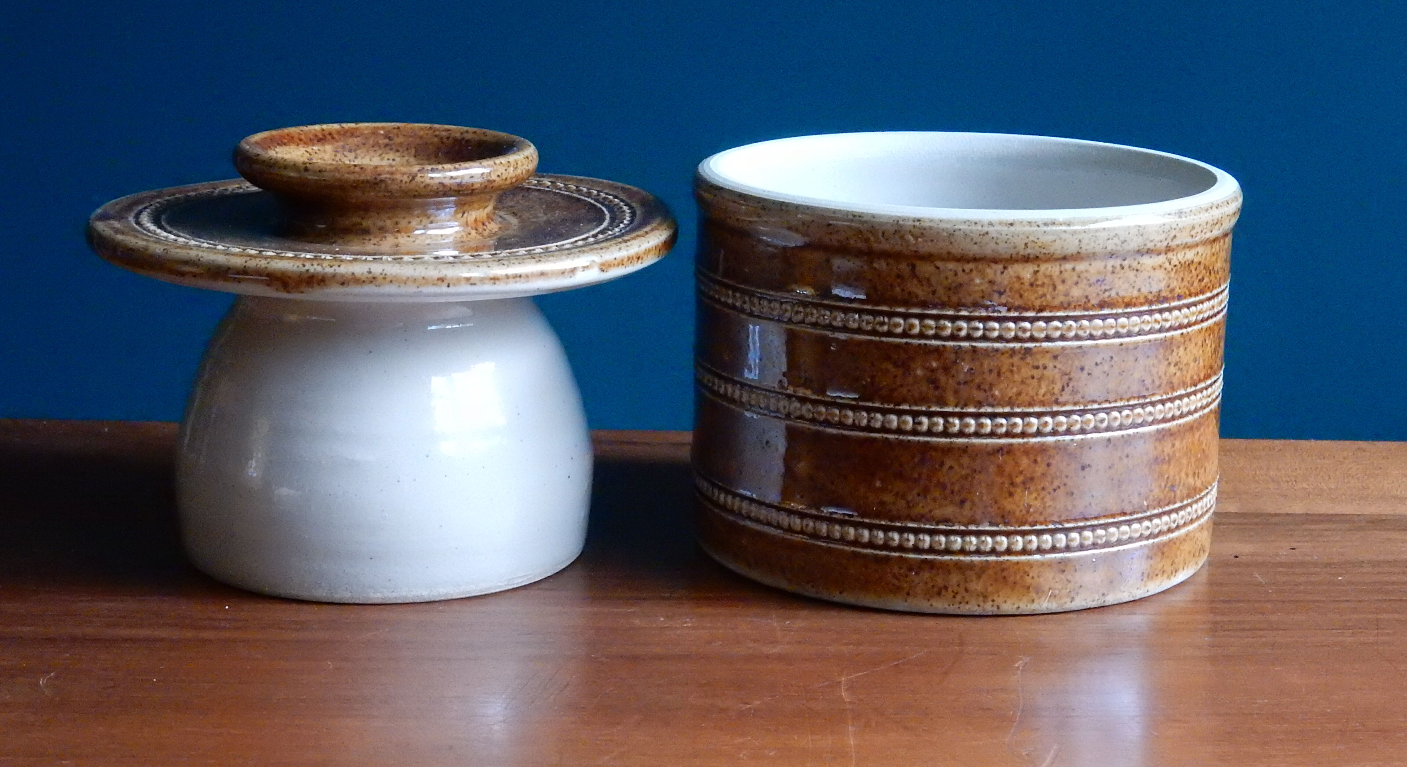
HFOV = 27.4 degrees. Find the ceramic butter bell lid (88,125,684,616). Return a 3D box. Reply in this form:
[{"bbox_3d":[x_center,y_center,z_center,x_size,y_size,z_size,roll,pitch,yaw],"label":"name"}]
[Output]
[{"bbox_3d":[-0.071,-0.009,0.651,0.130,0.093,0.130,1,13,0],"label":"ceramic butter bell lid"}]

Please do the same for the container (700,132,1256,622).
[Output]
[{"bbox_3d":[0.059,-0.007,0.665,0.123,0.087,0.123,1,13,0],"label":"container"}]

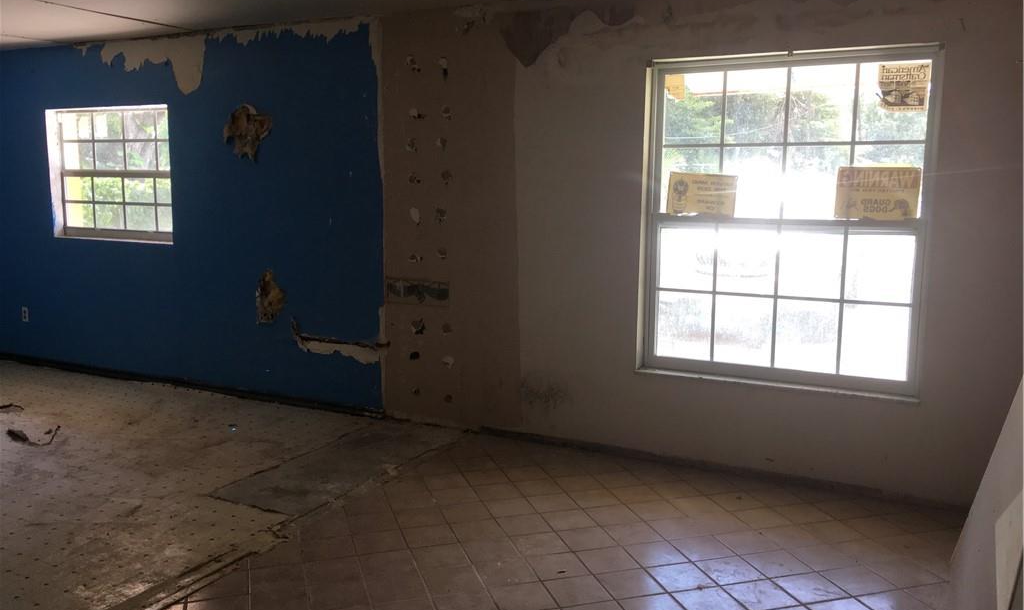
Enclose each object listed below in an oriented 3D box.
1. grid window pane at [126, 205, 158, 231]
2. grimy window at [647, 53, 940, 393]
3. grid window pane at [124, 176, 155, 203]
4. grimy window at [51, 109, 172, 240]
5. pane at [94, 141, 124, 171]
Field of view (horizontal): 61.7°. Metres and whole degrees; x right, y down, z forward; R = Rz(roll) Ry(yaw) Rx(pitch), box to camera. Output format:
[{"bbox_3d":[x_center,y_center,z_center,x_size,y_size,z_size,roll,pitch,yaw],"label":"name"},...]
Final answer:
[{"bbox_3d":[-2.710,-0.636,6.283,0.314,0.188,0.034,4,9,26],"label":"grid window pane"},{"bbox_3d":[1.319,-0.404,4.230,1.345,1.585,0.110,4,9,26],"label":"grimy window"},{"bbox_3d":[-2.712,-0.833,6.256,0.311,0.190,0.034,4,9,26],"label":"grid window pane"},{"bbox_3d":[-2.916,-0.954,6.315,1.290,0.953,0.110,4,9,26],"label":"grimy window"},{"bbox_3d":[-2.997,-1.108,6.397,0.320,0.213,0.034,4,9,26],"label":"pane"}]

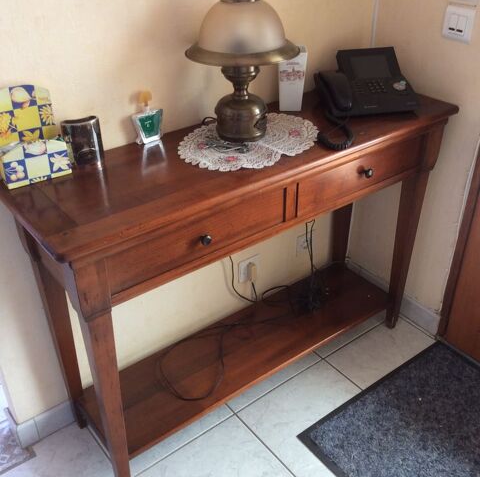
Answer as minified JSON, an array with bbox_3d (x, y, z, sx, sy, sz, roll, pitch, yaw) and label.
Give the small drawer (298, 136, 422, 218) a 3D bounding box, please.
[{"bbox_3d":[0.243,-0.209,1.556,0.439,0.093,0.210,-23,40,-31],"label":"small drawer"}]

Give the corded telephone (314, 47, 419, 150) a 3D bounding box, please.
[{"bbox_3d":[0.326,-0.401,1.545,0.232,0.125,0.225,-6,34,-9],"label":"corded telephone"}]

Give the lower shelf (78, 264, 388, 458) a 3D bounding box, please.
[{"bbox_3d":[0.029,0.319,1.770,0.997,0.021,0.268,-23,40,-31],"label":"lower shelf"}]

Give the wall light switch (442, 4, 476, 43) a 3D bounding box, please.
[{"bbox_3d":[0.549,-0.536,1.483,0.012,0.080,0.081,-23,40,-31],"label":"wall light switch"}]

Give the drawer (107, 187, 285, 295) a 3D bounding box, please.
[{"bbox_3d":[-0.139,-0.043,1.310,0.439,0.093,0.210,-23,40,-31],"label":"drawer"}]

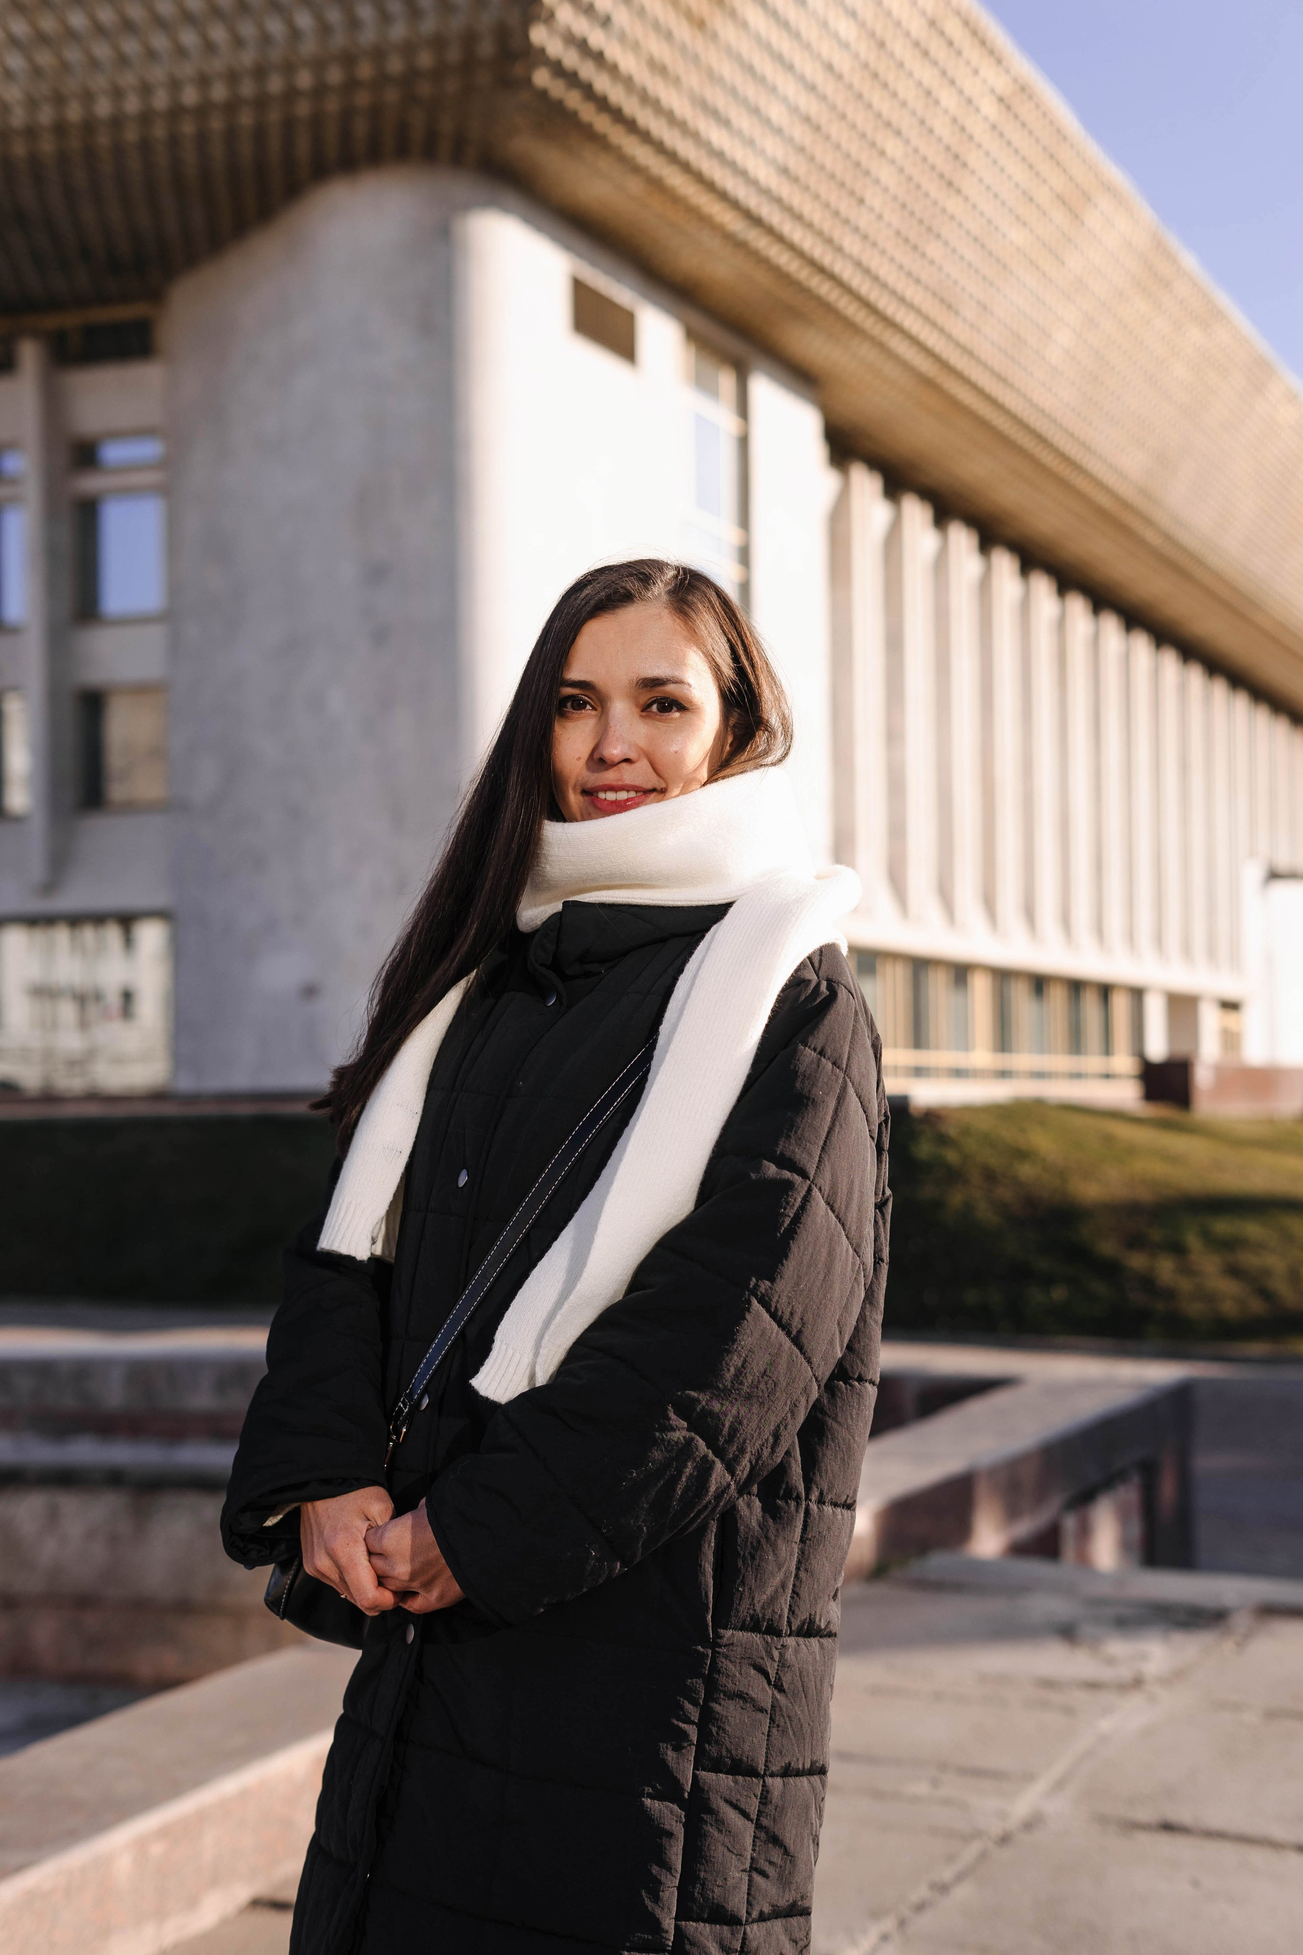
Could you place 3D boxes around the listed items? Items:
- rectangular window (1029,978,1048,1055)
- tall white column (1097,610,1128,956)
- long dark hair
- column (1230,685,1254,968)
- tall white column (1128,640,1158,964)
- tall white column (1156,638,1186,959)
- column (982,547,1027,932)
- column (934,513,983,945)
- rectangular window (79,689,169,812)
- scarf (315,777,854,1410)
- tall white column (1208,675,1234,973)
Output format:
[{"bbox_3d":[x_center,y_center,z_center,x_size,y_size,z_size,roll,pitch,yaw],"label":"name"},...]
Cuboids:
[{"bbox_3d":[10.263,1.019,71.928,0.150,2.030,1.185,-2,-3,25],"label":"rectangular window"},{"bbox_3d":[13.297,-5.564,78.230,0.650,9.883,1.100,-2,-3,25],"label":"tall white column"},{"bbox_3d":[-0.065,-0.081,2.080,0.320,0.435,0.270,-1,-3,12],"label":"long dark hair"},{"bbox_3d":[20.296,-5.176,93.306,0.650,9.615,1.100,-2,-3,25],"label":"column"},{"bbox_3d":[14.739,-5.374,81.328,0.650,9.916,1.100,-2,-3,25],"label":"tall white column"},{"bbox_3d":[16.140,-5.315,84.349,0.650,9.864,1.100,-2,-3,25],"label":"tall white column"},{"bbox_3d":[8.929,-5.876,68.828,0.650,9.871,1.100,-2,-3,25],"label":"column"},{"bbox_3d":[7.468,-6.049,65.688,0.650,9.928,1.100,-2,-3,25],"label":"column"},{"bbox_3d":[-9.082,-3.911,46.620,1.625,1.968,0.300,-2,-3,25],"label":"rectangular window"},{"bbox_3d":[-0.043,0.083,2.060,0.350,0.455,0.290,-2,-3,29],"label":"scarf"},{"bbox_3d":[18.999,-5.120,90.503,0.650,9.832,1.100,-2,-3,25],"label":"tall white column"}]

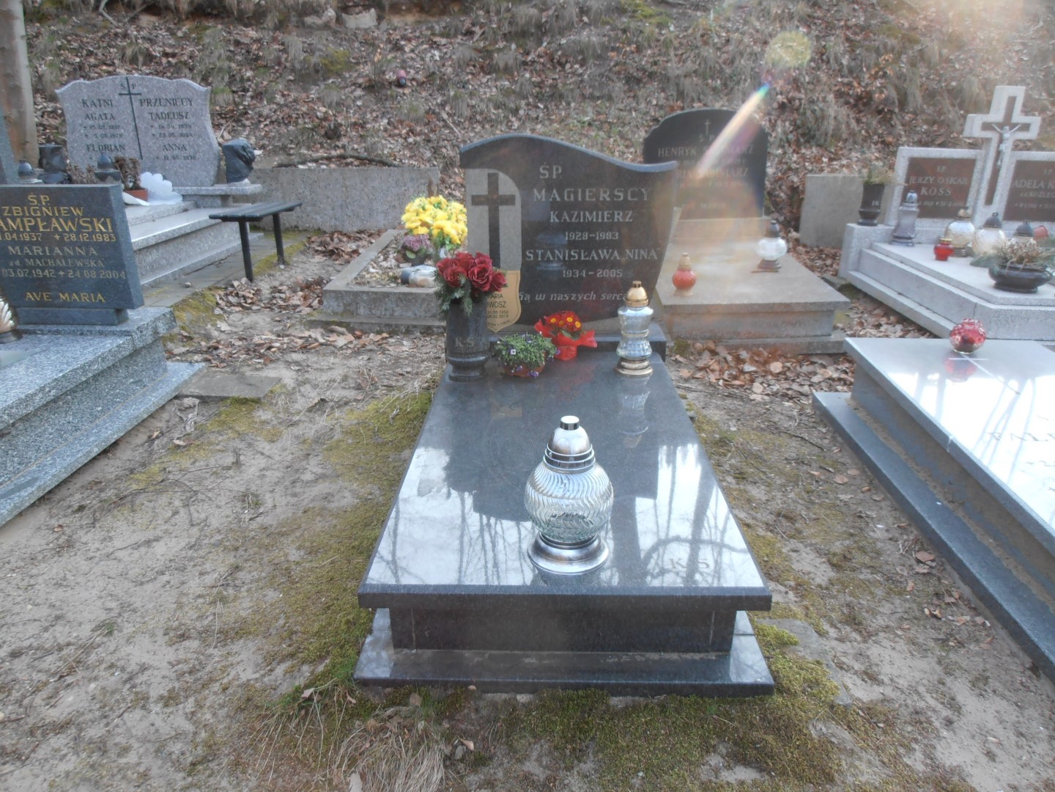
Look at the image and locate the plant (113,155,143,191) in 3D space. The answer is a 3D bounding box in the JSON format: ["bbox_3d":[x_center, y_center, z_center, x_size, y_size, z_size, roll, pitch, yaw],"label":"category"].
[{"bbox_3d":[-3.180,-1.755,5.831,0.210,0.305,0.200,0,22,2],"label":"plant"}]

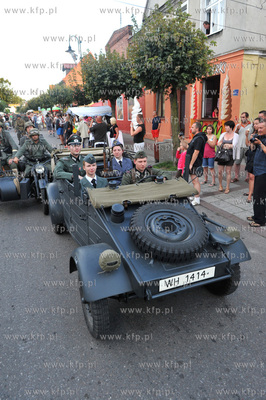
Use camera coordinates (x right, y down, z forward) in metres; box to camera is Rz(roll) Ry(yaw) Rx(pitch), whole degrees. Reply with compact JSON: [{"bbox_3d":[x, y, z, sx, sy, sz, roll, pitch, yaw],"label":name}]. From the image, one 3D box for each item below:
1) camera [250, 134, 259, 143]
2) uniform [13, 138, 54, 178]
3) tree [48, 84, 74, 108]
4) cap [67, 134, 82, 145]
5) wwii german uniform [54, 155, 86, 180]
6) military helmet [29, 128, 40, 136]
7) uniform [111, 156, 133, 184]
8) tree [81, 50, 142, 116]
[{"bbox_3d":[1.938,-0.981,4.250,0.140,0.105,0.140,-7,19,-20],"label":"camera"},{"bbox_3d":[-2.178,-1.031,5.983,0.800,0.900,0.620,-7,19,-20],"label":"uniform"},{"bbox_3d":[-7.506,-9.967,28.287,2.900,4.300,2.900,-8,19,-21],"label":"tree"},{"bbox_3d":[-0.889,-0.917,4.050,0.255,0.140,0.280,-9,20,-25],"label":"cap"},{"bbox_3d":[-0.938,-0.428,4.000,0.540,0.600,0.400,-9,20,-25],"label":"wwii german uniform"},{"bbox_3d":[-2.111,-1.445,5.720,0.240,0.185,0.290,-11,21,-26],"label":"military helmet"},{"bbox_3d":[-0.185,-0.426,4.280,0.440,0.600,0.320,-8,20,-23],"label":"uniform"},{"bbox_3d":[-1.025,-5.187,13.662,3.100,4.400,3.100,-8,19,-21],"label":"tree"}]

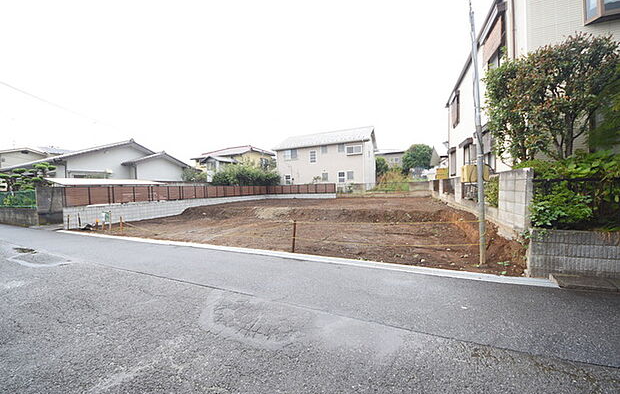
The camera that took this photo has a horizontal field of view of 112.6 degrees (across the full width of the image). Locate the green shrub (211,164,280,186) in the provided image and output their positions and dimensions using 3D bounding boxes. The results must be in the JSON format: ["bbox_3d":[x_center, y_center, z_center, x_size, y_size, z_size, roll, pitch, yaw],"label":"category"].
[{"bbox_3d":[-7.600,-2.000,24.400,7.600,3.400,3.200,0,3,24],"label":"green shrub"}]

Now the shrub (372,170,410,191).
[{"bbox_3d":[7.800,-1.550,19.800,3.300,1.900,2.400,0,3,24],"label":"shrub"}]

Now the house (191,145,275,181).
[{"bbox_3d":[-11.700,-3.600,32.400,9.400,6.900,7.800,0,3,24],"label":"house"}]

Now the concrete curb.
[{"bbox_3d":[-3.920,1.430,6.300,16.300,0.110,0.220,-1,2,22],"label":"concrete curb"}]

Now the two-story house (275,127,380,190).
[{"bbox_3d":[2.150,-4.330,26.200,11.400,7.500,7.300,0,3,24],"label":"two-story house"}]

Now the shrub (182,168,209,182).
[{"bbox_3d":[-11.300,-1.200,20.400,2.100,2.900,1.800,0,3,24],"label":"shrub"}]

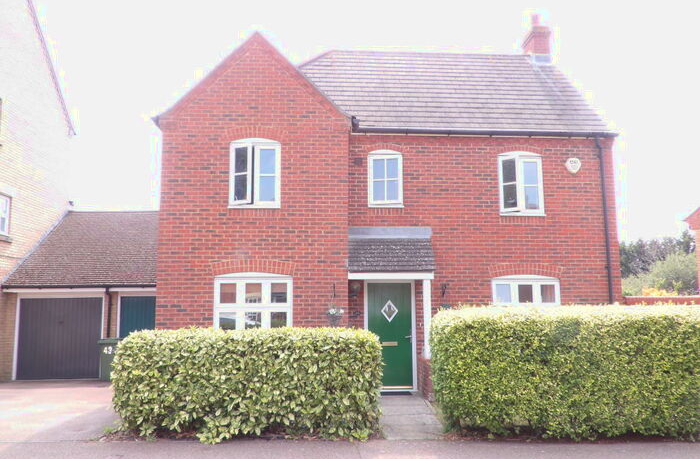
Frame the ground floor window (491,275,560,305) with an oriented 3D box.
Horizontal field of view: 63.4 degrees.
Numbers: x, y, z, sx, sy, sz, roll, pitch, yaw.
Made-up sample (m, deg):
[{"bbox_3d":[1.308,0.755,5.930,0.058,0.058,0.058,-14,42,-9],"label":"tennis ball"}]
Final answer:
[{"bbox_3d":[3.413,1.531,10.982,1.353,1.270,0.120,0,-7,-3],"label":"ground floor window"}]

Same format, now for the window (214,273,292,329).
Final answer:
[{"bbox_3d":[-1.699,1.406,9.981,1.367,1.270,0.120,0,-7,-3],"label":"window"}]

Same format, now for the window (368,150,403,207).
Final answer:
[{"bbox_3d":[0.702,-0.985,11.143,0.697,1.150,0.120,0,-7,-3],"label":"window"}]

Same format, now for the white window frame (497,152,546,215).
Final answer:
[{"bbox_3d":[3.391,-0.892,11.254,0.910,1.292,0.150,0,-7,-3],"label":"white window frame"}]

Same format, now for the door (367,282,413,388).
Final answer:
[{"bbox_3d":[0.758,2.001,10.786,0.859,1.972,0.080,0,-7,-3],"label":"door"}]

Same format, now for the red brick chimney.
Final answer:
[{"bbox_3d":[4.908,-4.968,14.977,0.460,1.525,0.840,0,-7,-3],"label":"red brick chimney"}]

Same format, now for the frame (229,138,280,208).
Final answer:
[{"bbox_3d":[-1.713,-1.004,10.251,0.914,1.288,0.150,0,-7,-3],"label":"frame"}]

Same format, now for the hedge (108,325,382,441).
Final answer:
[{"bbox_3d":[-1.310,2.012,7.608,3.431,1.317,1.000,0,-7,-3],"label":"hedge"}]

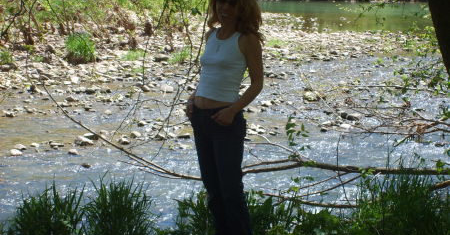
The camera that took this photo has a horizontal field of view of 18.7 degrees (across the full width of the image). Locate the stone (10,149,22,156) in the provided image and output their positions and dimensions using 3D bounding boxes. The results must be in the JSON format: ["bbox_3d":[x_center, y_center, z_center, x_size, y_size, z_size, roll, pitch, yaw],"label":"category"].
[{"bbox_3d":[-2.323,0.391,15.258,0.137,0.066,0.103,0,7,0],"label":"stone"}]

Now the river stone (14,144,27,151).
[{"bbox_3d":[-2.337,0.338,15.648,0.141,0.079,0.105,0,7,0],"label":"river stone"}]

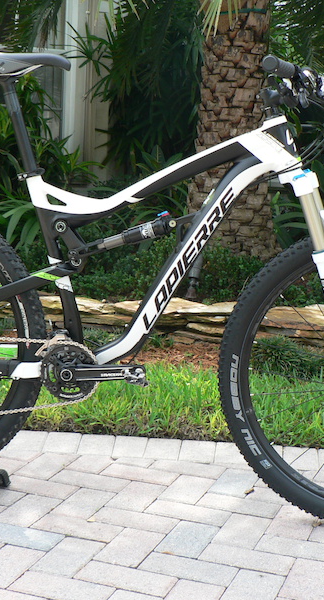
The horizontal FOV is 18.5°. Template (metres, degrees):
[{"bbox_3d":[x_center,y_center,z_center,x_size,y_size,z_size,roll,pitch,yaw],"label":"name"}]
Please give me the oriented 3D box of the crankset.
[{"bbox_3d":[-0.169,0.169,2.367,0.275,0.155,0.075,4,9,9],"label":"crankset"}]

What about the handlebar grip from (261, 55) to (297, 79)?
[{"bbox_3d":[0.234,-0.471,2.006,0.034,0.034,0.130,5,9,19],"label":"handlebar grip"}]

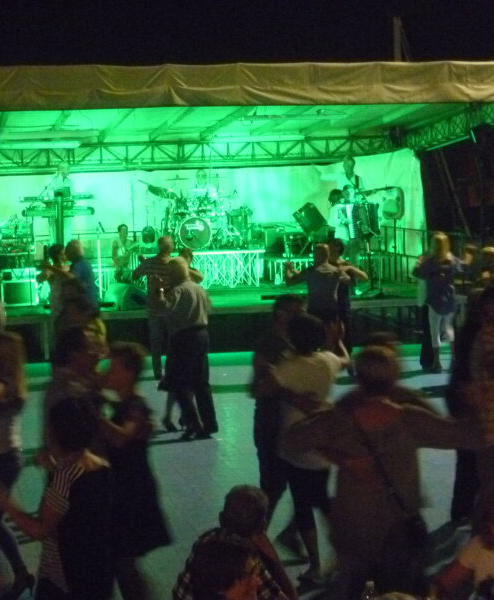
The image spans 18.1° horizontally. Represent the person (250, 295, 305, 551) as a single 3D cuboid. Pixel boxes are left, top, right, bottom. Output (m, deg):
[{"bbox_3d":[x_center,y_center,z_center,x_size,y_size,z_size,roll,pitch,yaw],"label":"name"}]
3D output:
[{"bbox_3d":[0.230,0.830,9.800,0.550,1.730,0.480,-5,6,-33],"label":"person"}]

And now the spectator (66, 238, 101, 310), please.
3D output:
[{"bbox_3d":[-1.940,0.145,18.100,0.480,1.720,0.520,0,5,15],"label":"spectator"}]

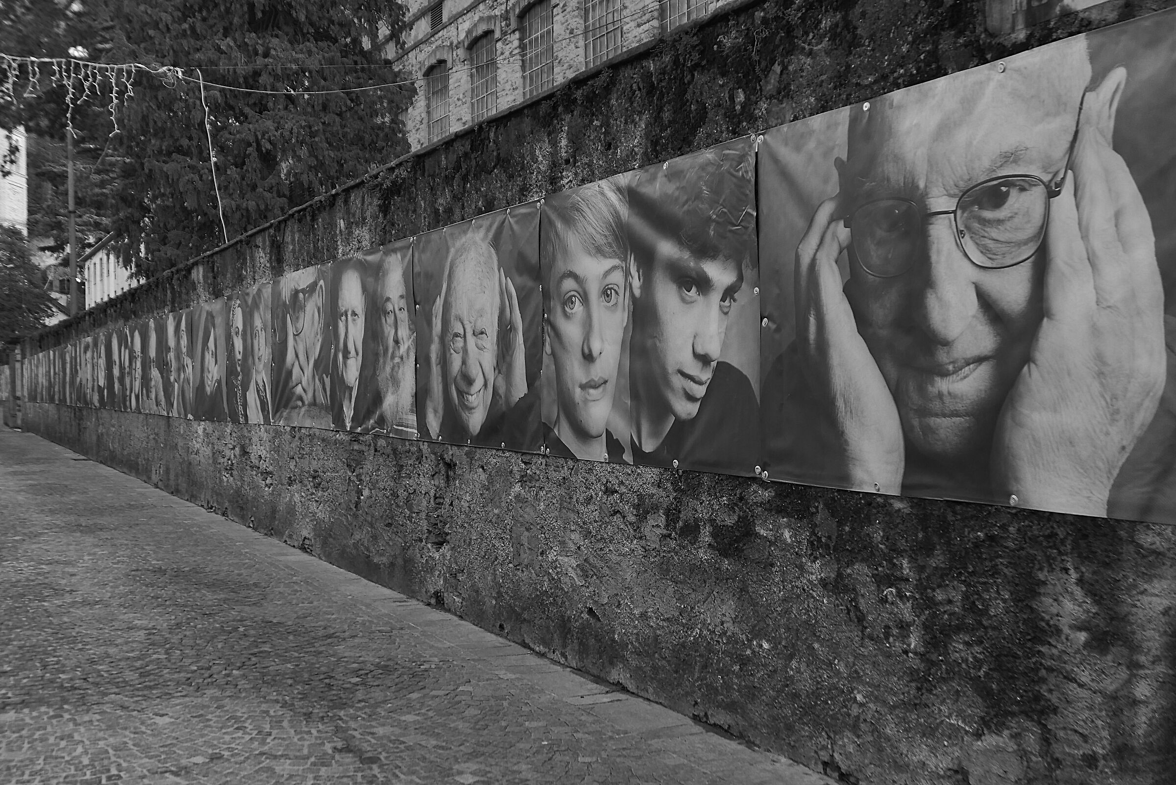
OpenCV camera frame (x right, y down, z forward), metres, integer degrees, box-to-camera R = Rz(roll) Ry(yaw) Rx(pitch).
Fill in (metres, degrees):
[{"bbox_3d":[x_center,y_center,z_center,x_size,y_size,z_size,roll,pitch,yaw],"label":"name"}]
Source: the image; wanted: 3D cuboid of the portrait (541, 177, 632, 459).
[{"bbox_3d":[-0.023,-0.377,7.080,0.030,1.500,1.084,-1,1,-27],"label":"portrait"}]

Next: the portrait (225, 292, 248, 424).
[{"bbox_3d":[-4.121,-0.411,14.987,0.030,1.500,1.149,-1,1,-27],"label":"portrait"}]

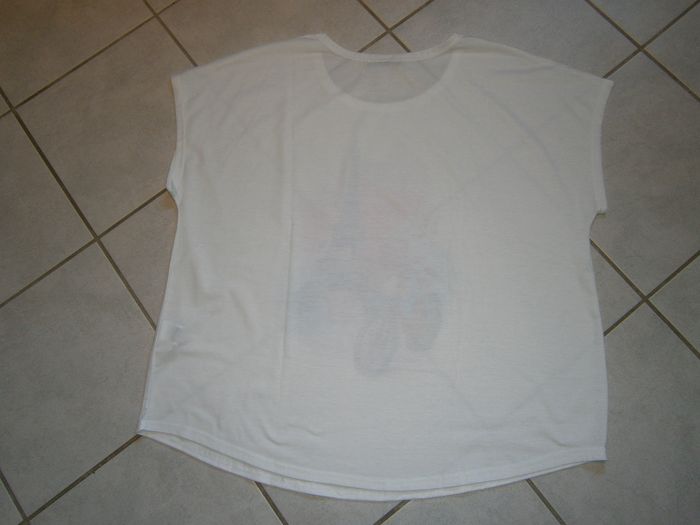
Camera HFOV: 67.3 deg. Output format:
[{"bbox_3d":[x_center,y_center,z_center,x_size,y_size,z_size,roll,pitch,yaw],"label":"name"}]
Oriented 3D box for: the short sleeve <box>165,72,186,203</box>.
[{"bbox_3d":[-0.294,-0.214,0.896,0.036,0.015,0.240,-4,75,3],"label":"short sleeve"}]

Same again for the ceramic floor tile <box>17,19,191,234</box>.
[{"bbox_3d":[-0.386,-0.247,0.922,0.300,0.010,0.300,-37,76,-6],"label":"ceramic floor tile"}]

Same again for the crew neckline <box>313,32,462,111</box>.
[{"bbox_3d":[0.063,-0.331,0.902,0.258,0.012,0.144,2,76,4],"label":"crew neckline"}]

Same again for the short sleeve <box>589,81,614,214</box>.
[{"bbox_3d":[0.401,-0.191,0.843,0.038,0.015,0.238,7,76,6],"label":"short sleeve"}]

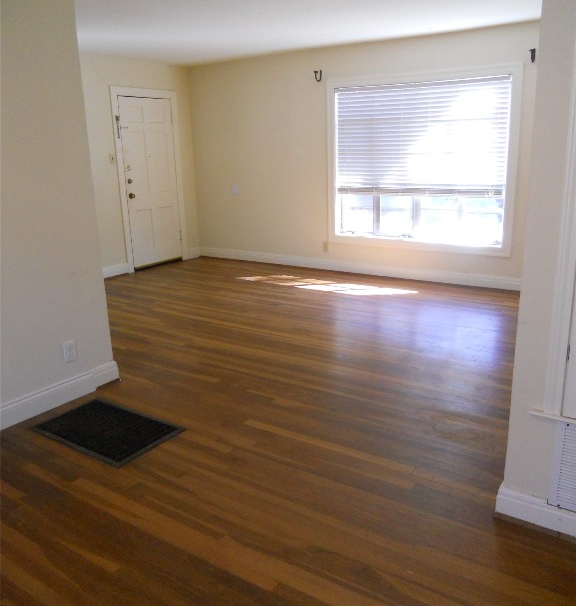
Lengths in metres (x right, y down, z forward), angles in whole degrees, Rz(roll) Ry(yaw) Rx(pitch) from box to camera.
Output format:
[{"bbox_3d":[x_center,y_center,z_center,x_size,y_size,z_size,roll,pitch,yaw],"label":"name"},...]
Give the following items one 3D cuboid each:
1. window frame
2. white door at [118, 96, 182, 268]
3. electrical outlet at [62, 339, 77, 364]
[{"bbox_3d":[1.347,-1.459,6.300,2.064,1.803,0.110,8,18,33],"label":"window frame"},{"bbox_3d":[-1.681,-1.475,7.376,0.045,2.000,0.837,8,18,33],"label":"white door"},{"bbox_3d":[-1.302,0.290,3.569,0.012,0.121,0.078,8,18,33],"label":"electrical outlet"}]

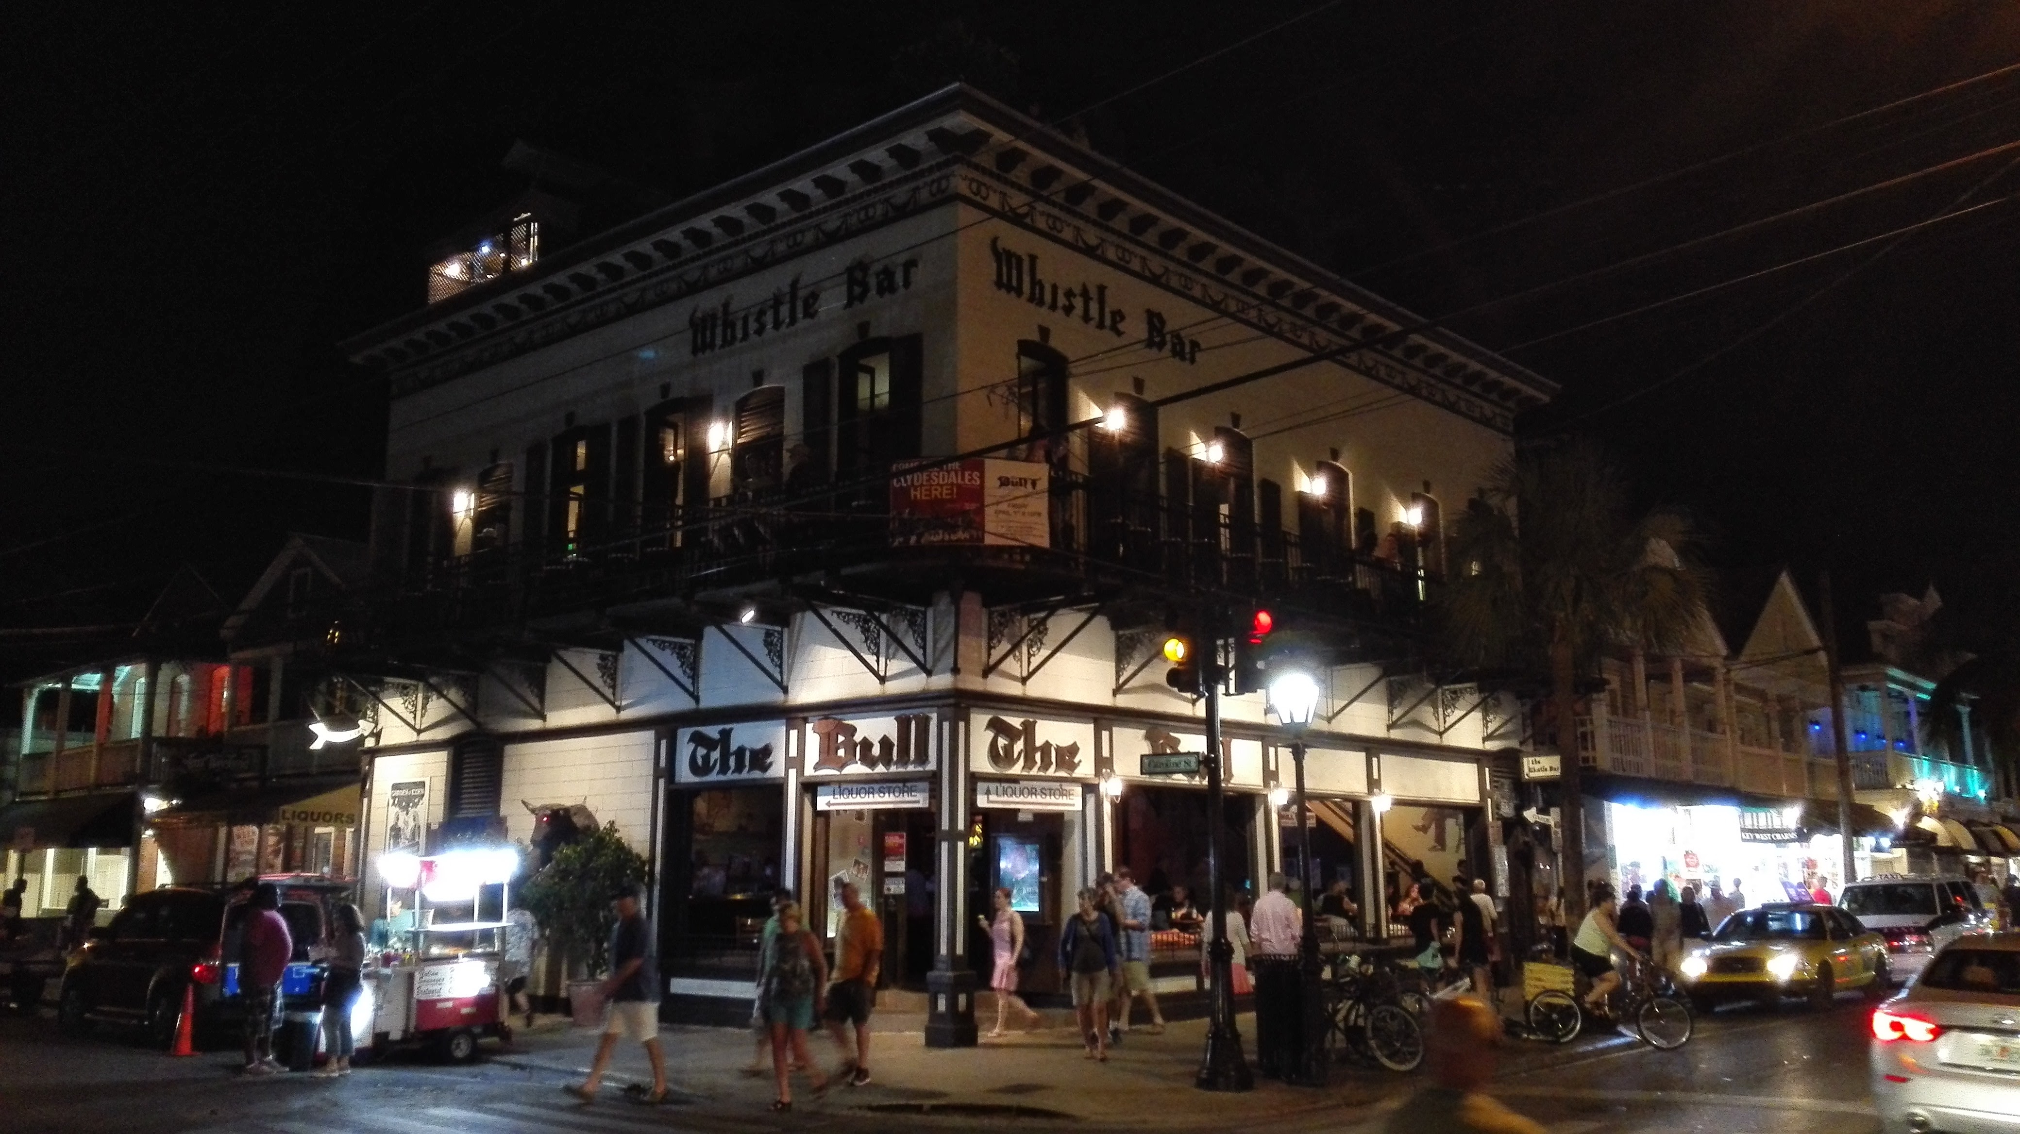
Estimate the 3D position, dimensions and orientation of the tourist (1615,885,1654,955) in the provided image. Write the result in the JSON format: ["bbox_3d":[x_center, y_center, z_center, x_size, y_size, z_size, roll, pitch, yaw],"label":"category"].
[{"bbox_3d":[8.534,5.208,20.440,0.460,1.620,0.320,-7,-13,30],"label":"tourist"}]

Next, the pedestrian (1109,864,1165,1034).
[{"bbox_3d":[1.470,4.450,17.353,0.620,1.840,0.500,2,-12,-10],"label":"pedestrian"}]

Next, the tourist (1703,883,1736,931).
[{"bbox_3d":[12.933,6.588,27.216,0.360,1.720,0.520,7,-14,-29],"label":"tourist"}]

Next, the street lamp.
[{"bbox_3d":[2.666,2.742,13.620,0.420,3.702,0.420,-11,-16,43],"label":"street lamp"}]

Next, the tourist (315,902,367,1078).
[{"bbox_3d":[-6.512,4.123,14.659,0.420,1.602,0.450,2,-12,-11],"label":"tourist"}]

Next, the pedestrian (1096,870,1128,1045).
[{"bbox_3d":[1.100,4.260,16.419,0.480,1.759,0.380,-5,-12,21],"label":"pedestrian"}]

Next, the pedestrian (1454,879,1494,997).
[{"bbox_3d":[5.586,4.660,18.021,0.420,1.720,0.500,-7,-14,29],"label":"pedestrian"}]

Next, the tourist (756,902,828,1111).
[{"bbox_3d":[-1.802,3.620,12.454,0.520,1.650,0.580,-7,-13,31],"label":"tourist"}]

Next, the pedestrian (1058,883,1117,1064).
[{"bbox_3d":[0.776,3.986,14.751,0.580,1.650,0.400,-1,-11,5],"label":"pedestrian"}]

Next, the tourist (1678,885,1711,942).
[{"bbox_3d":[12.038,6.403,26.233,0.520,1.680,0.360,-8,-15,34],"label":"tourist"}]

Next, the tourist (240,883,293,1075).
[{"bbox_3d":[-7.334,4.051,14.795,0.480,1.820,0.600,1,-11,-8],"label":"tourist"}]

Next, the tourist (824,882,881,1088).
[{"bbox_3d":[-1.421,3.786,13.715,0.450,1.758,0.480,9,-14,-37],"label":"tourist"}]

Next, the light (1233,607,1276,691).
[{"bbox_3d":[2.282,0.768,14.036,0.360,0.780,0.260,-9,-14,37],"label":"light"}]

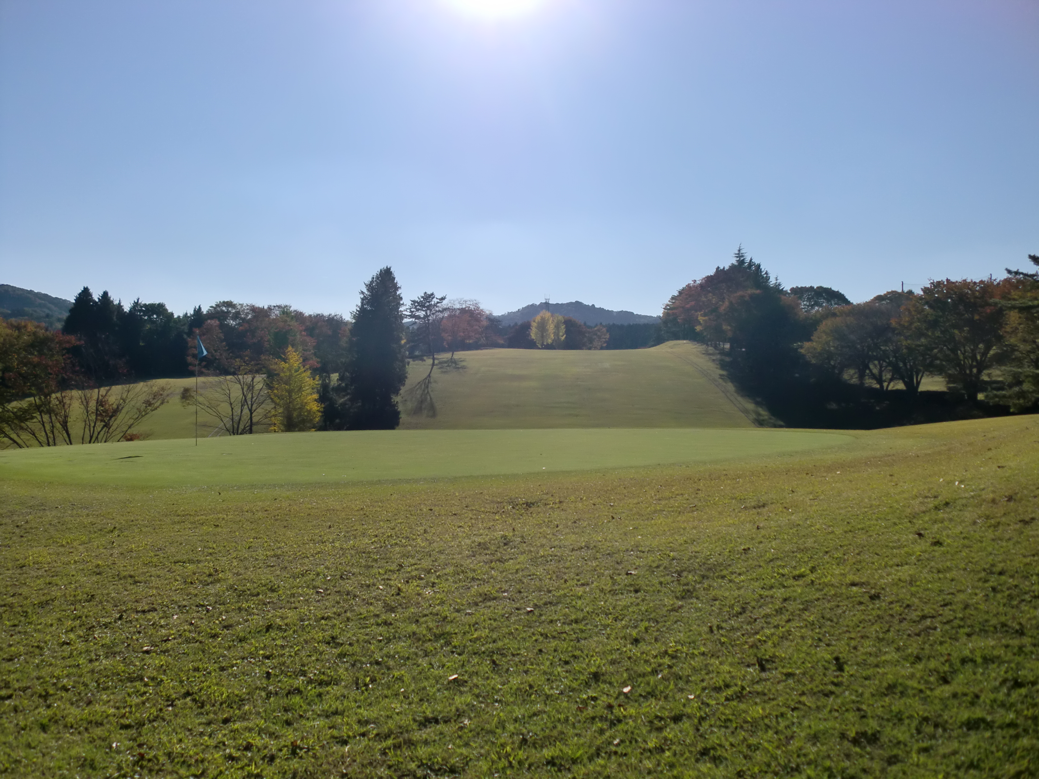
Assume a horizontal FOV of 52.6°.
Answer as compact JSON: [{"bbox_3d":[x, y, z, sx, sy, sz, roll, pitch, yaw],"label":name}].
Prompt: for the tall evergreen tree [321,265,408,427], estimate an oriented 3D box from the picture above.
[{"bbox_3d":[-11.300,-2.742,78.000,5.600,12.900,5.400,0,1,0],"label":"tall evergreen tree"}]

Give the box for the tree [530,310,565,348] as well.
[{"bbox_3d":[5.464,-11.813,208.000,6.900,7.800,6.300,0,1,0],"label":"tree"}]

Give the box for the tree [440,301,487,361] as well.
[{"bbox_3d":[-10.088,-11.052,192.000,8.500,10.400,8.000,0,1,0],"label":"tree"}]

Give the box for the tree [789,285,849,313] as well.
[{"bbox_3d":[39.862,-9.357,140.000,8.800,9.000,8.500,0,1,0],"label":"tree"}]

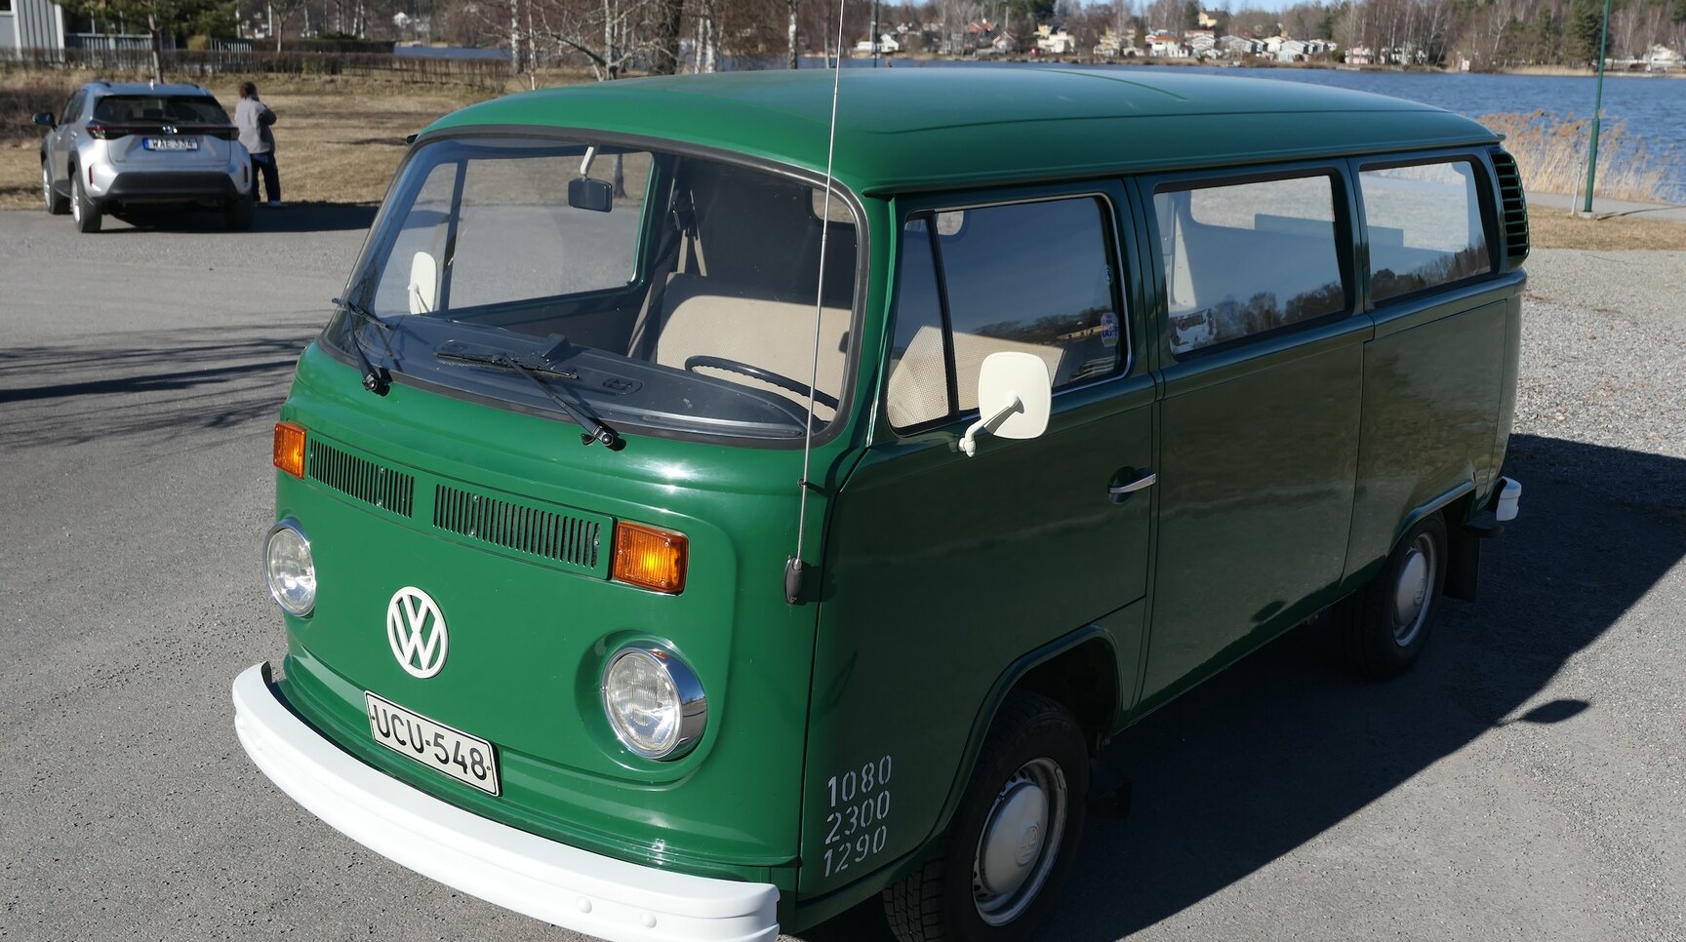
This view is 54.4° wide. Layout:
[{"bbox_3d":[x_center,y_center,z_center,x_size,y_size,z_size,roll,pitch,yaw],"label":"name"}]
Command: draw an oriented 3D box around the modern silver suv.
[{"bbox_3d":[-8.026,-3.664,18.688,1.765,1.595,4.180,-7,17,-31],"label":"modern silver suv"}]

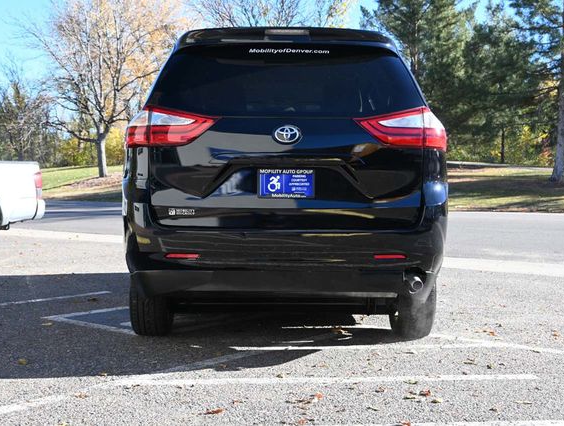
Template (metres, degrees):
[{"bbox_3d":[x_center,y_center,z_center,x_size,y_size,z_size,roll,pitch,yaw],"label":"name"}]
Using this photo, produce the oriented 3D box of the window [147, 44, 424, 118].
[{"bbox_3d":[0.020,-0.753,4.410,1.600,0.490,0.190,0,-21,-1],"label":"window"}]

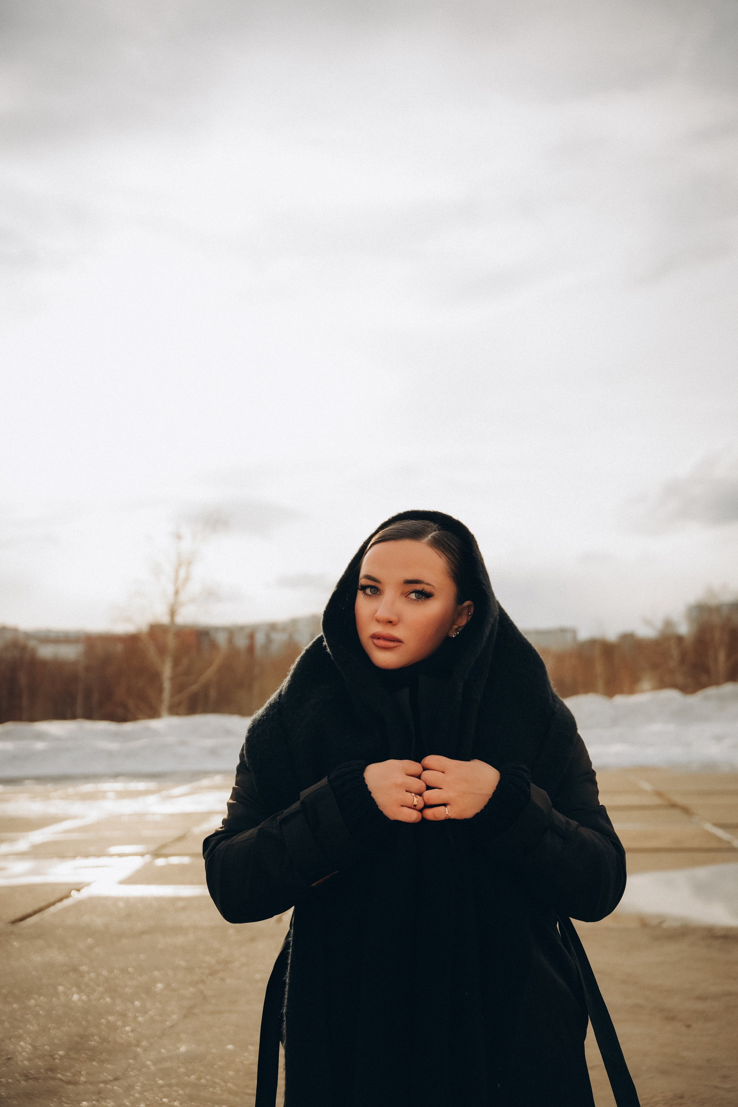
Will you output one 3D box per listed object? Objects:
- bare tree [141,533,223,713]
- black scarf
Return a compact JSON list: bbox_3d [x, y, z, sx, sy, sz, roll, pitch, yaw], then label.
[{"bbox_3d":[-5.271,1.980,27.986,2.500,5.524,2.500,-1,-7,0],"label":"bare tree"},{"bbox_3d":[0.063,0.426,1.377,0.490,1.000,0.380,-1,-7,0],"label":"black scarf"}]

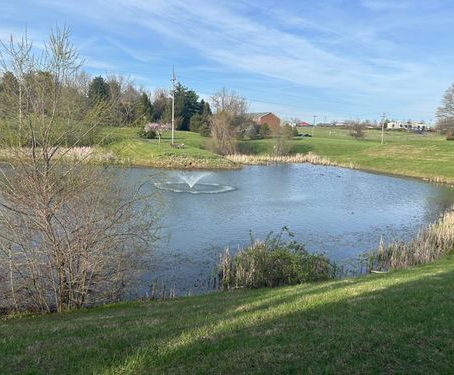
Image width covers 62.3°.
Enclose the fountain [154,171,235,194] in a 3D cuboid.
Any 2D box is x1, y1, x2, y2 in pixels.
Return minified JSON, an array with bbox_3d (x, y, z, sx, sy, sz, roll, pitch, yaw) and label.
[{"bbox_3d":[-2.813,-0.519,32.500,7.000,1.450,7.000,1,9,0],"label":"fountain"}]

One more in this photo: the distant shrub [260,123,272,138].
[{"bbox_3d":[11.586,-17.153,113.000,3.600,4.700,3.600,1,9,0],"label":"distant shrub"}]

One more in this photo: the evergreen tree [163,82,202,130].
[{"bbox_3d":[-10.429,-18.983,88.000,8.800,11.200,8.200,1,9,0],"label":"evergreen tree"}]

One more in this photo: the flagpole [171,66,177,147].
[{"bbox_3d":[-8.529,-13.321,61.000,0.900,12.600,0.600,1,9,0],"label":"flagpole"}]

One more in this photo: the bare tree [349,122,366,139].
[{"bbox_3d":[47.960,-20.948,138.000,5.600,5.800,5.400,1,9,0],"label":"bare tree"}]

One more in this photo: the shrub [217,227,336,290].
[{"bbox_3d":[1.627,2.299,12.600,3.600,1.750,2.200,1,9,0],"label":"shrub"}]

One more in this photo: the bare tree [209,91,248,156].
[{"bbox_3d":[0.242,-10.634,60.500,6.000,10.400,5.600,1,9,0],"label":"bare tree"}]

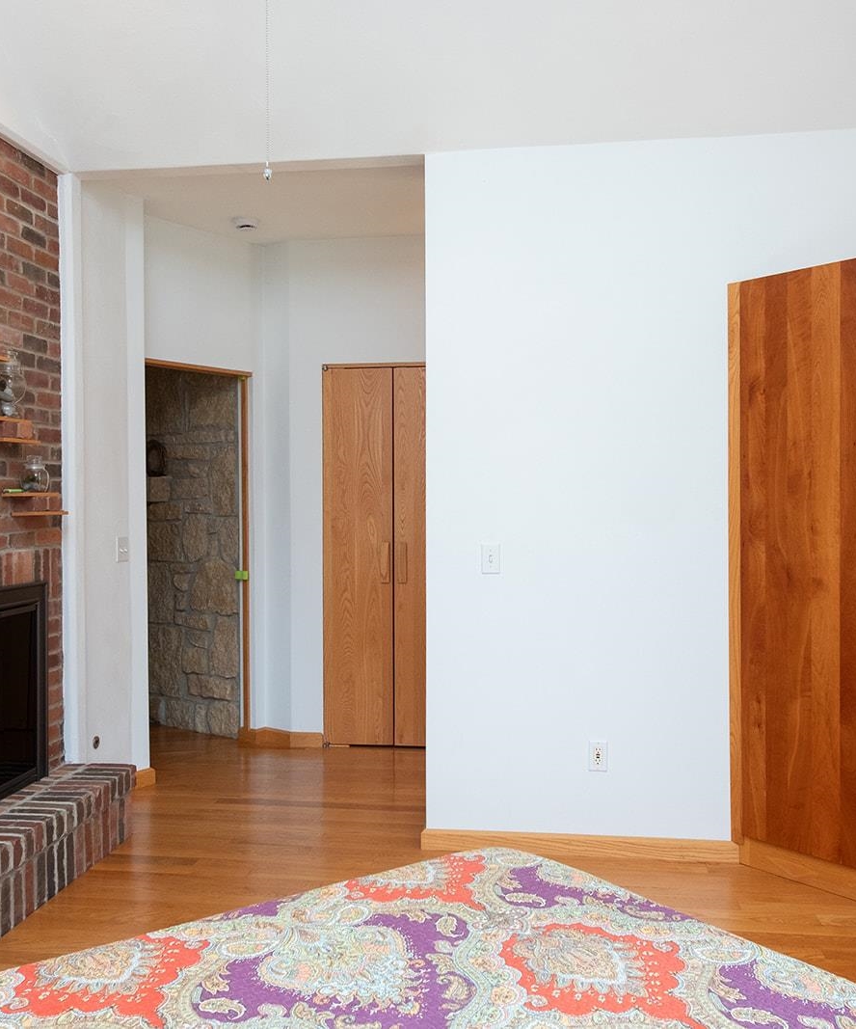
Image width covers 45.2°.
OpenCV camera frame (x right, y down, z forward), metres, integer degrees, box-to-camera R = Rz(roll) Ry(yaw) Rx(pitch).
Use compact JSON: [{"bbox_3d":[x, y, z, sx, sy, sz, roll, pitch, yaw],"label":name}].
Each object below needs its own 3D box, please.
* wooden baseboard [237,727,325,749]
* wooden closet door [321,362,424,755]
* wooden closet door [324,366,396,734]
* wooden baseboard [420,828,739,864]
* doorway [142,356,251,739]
[{"bbox_3d":[-0.795,1.217,5.595,0.470,0.083,0.130,0,1,8],"label":"wooden baseboard"},{"bbox_3d":[-0.190,0.226,5.516,0.750,2.050,0.040,0,1,8],"label":"wooden closet door"},{"bbox_3d":[-0.374,0.231,5.542,0.385,2.030,0.040,0,1,8],"label":"wooden closet door"},{"bbox_3d":[0.560,1.239,3.858,1.190,0.080,0.020,0,1,8],"label":"wooden baseboard"},{"bbox_3d":[-1.250,0.260,5.226,0.130,2.030,0.840,0,1,38],"label":"doorway"}]

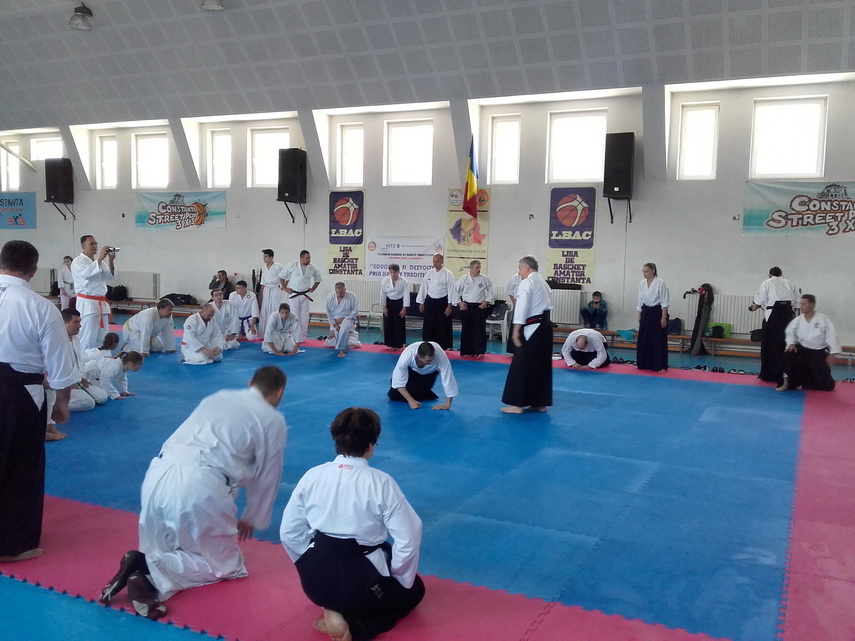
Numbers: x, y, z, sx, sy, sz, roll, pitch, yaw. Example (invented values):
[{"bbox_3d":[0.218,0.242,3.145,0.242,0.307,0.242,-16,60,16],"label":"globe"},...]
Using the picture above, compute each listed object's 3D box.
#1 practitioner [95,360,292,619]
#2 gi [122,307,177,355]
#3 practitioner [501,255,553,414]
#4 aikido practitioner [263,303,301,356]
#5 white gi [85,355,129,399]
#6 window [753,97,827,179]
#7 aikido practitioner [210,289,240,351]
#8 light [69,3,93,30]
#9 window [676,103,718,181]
[{"bbox_3d":[-1.164,0.811,3.935,0.620,1.090,0.880,5,6,37],"label":"practitioner"},{"bbox_3d":[-4.631,0.168,12.691,0.820,0.740,0.600,3,5,22],"label":"gi"},{"bbox_3d":[1.130,0.131,8.563,0.560,1.720,0.520,3,5,21],"label":"practitioner"},{"bbox_3d":[-2.478,0.103,13.016,0.640,0.870,0.820,1,5,-9],"label":"aikido practitioner"},{"bbox_3d":[-3.627,0.636,8.605,0.600,0.450,0.410,3,5,15],"label":"white gi"},{"bbox_3d":[6.760,-3.406,14.339,1.250,1.470,0.160,3,5,25],"label":"window"},{"bbox_3d":[-3.660,-0.030,13.610,0.580,1.000,0.620,-1,5,-24],"label":"aikido practitioner"},{"bbox_3d":[-7.755,-6.794,17.110,0.470,0.570,0.470,4,5,26],"label":"light"},{"bbox_3d":[5.081,-3.358,14.381,0.705,1.434,0.140,4,5,26],"label":"window"}]

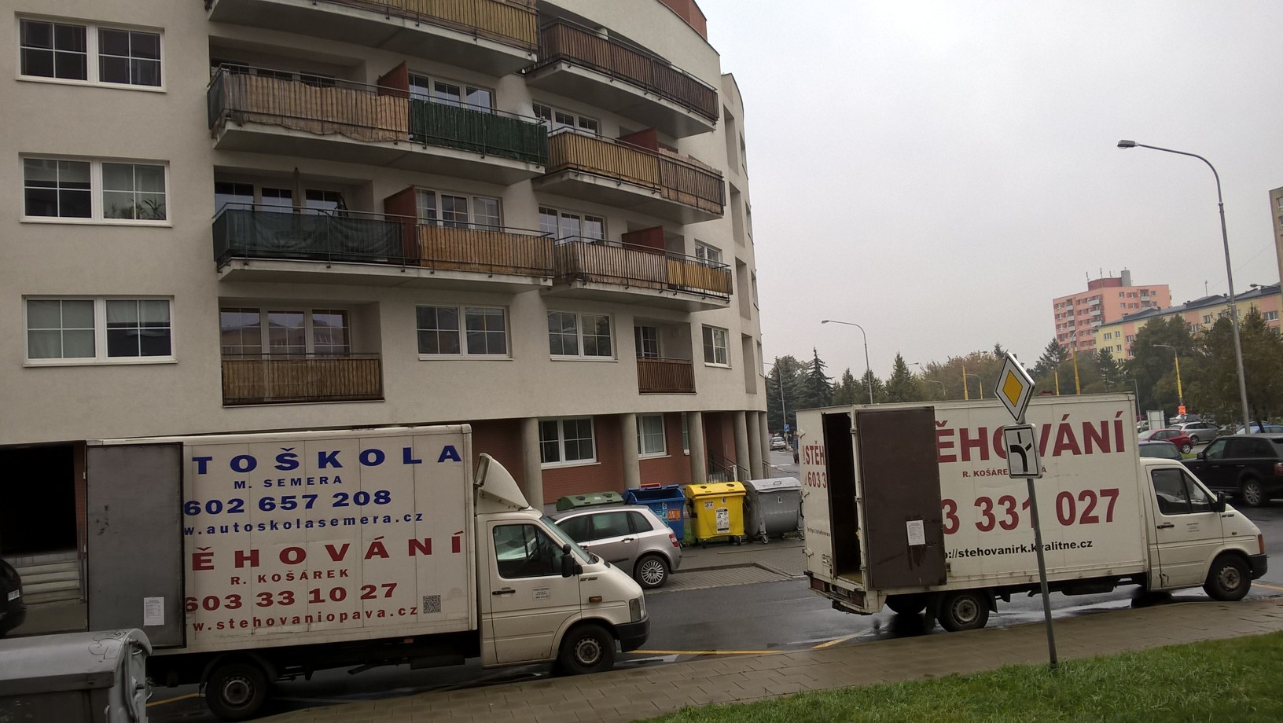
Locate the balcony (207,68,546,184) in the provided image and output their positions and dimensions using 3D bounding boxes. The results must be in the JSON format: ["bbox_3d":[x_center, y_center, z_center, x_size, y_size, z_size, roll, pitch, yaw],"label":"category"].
[{"bbox_3d":[-5.671,-5.203,23.118,7.613,1.340,1.733,0,-6,-40],"label":"balcony"}]

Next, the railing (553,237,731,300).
[{"bbox_3d":[0.057,-2.375,28.734,1.601,1.190,7.625,-7,-6,34],"label":"railing"}]

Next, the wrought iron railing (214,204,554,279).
[{"bbox_3d":[-5.436,-2.482,22.834,7.851,1.210,1.698,0,-6,-41],"label":"wrought iron railing"}]

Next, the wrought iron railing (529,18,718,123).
[{"bbox_3d":[-0.324,-7.983,29.233,1.685,1.210,7.544,-7,-5,36],"label":"wrought iron railing"}]

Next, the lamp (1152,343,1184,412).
[{"bbox_3d":[51.747,2.698,100.000,2.400,8.600,0.300,-4,-5,0],"label":"lamp"}]

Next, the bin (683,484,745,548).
[{"bbox_3d":[1.775,3.680,24.152,1.320,1.450,1.120,-3,-4,-9],"label":"bin"}]

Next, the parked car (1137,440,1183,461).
[{"bbox_3d":[18.290,3.590,36.930,1.700,1.470,4.150,-5,-4,5],"label":"parked car"}]

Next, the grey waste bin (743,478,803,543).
[{"bbox_3d":[3.016,3.393,23.486,1.170,1.420,1.030,-3,-5,-11],"label":"grey waste bin"}]

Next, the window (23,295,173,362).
[{"bbox_3d":[-10.584,-0.642,20.007,2.529,1.261,0.150,-2,-5,-28],"label":"window"}]

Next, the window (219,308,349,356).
[{"bbox_3d":[-7.953,-0.182,23.005,2.970,2.130,0.120,-1,-6,-36],"label":"window"}]

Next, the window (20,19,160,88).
[{"bbox_3d":[-11.068,-6.211,20.611,2.505,1.213,0.150,-2,-5,-26],"label":"window"}]

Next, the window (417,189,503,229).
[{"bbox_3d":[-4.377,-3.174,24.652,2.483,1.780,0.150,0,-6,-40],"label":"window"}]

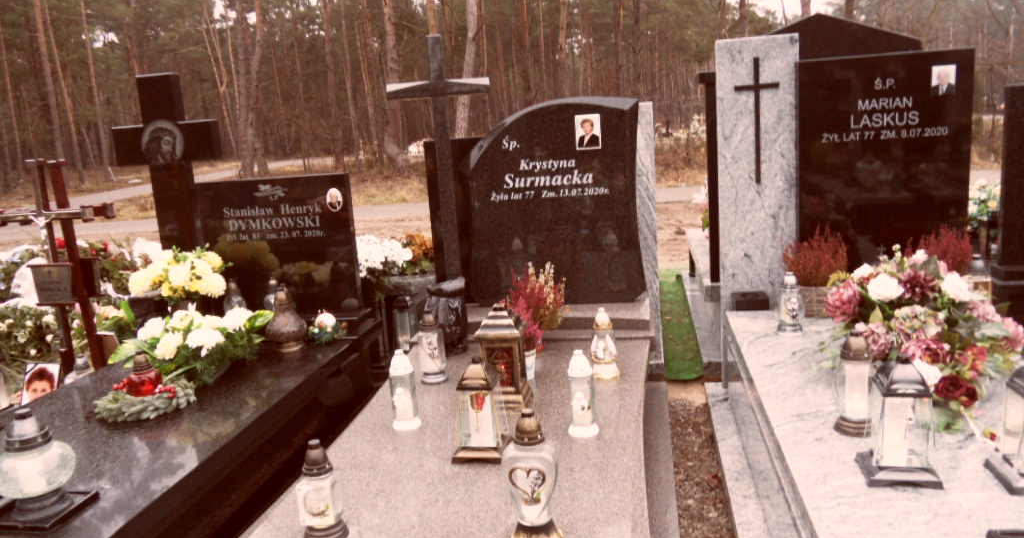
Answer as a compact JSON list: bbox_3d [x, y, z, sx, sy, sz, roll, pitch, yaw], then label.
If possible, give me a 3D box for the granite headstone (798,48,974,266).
[{"bbox_3d":[1.469,-0.353,2.848,0.634,0.963,0.090,-2,11,10],"label":"granite headstone"}]

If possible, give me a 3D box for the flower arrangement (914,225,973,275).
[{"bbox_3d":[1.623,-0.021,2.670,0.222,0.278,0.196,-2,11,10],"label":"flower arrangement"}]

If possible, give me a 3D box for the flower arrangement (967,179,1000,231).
[{"bbox_3d":[3.025,-0.401,4.550,0.300,0.340,0.280,-2,10,11],"label":"flower arrangement"}]

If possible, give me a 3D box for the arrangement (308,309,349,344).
[{"bbox_3d":[-0.853,0.271,3.273,0.165,0.130,0.140,-2,12,11],"label":"arrangement"}]

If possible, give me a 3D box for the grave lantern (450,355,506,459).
[{"bbox_3d":[-0.091,0.364,1.883,0.130,0.258,0.126,-2,11,10],"label":"grave lantern"}]

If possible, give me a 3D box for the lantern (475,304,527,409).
[{"bbox_3d":[-0.034,0.305,2.555,0.165,0.372,0.165,-2,10,11],"label":"lantern"}]

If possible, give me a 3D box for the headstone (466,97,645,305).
[{"bbox_3d":[0.206,-0.303,3.415,0.820,0.950,0.100,-2,12,11],"label":"headstone"}]

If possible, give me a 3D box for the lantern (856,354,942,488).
[{"bbox_3d":[0.890,0.337,1.642,0.158,0.286,0.150,-2,12,11],"label":"lantern"}]

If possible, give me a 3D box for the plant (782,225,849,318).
[{"bbox_3d":[1.354,0.011,3.168,0.265,0.405,0.225,-2,10,11],"label":"plant"}]

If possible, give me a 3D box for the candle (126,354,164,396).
[{"bbox_3d":[-1.428,0.431,2.757,0.117,0.180,0.117,-2,10,11],"label":"candle"}]

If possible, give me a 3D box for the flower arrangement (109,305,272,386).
[{"bbox_3d":[-1.387,0.324,3.096,0.560,0.280,0.420,-2,10,11],"label":"flower arrangement"}]

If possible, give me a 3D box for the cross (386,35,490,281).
[{"bbox_3d":[-0.332,-0.459,3.551,0.497,1.345,0.085,-2,10,11],"label":"cross"}]

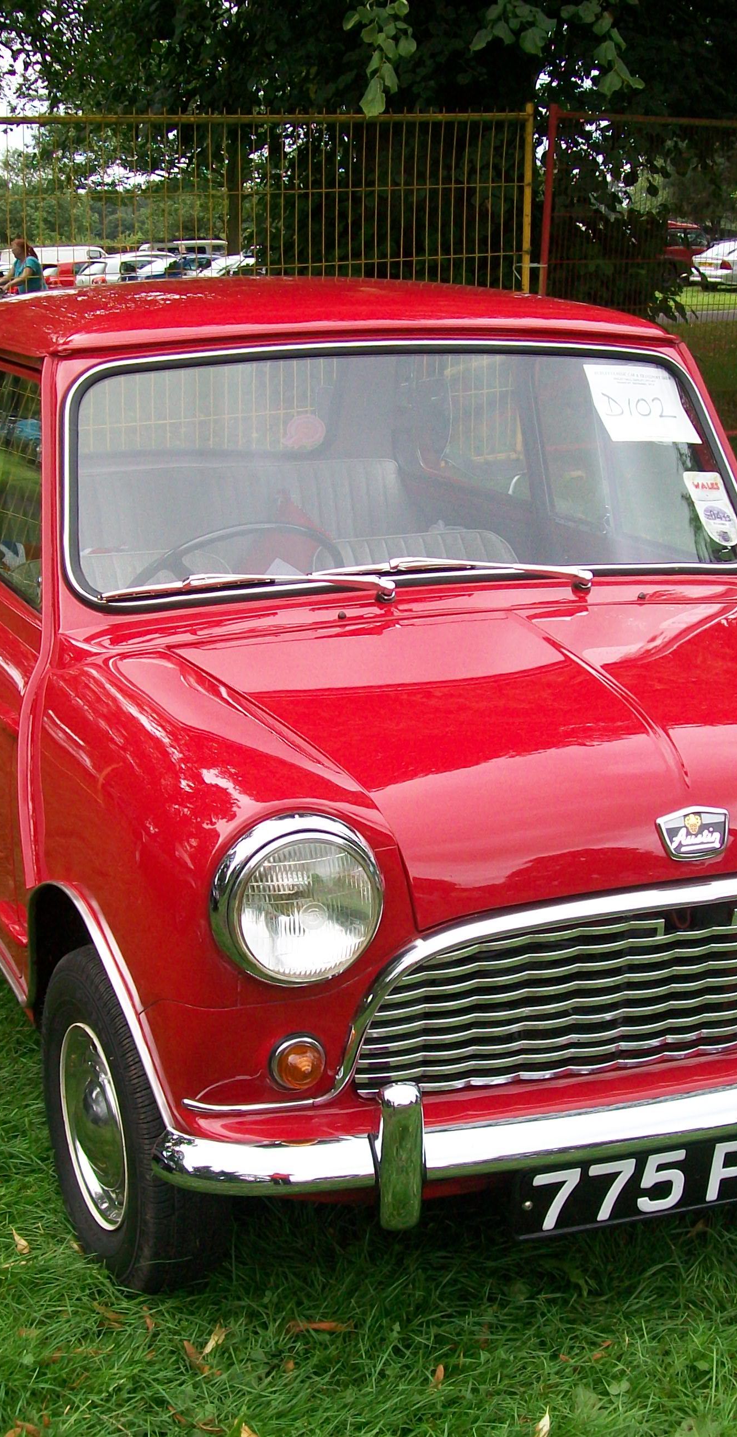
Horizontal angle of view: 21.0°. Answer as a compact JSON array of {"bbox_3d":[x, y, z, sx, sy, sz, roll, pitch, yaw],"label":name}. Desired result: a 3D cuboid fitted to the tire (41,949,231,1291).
[{"bbox_3d":[-0.338,0.561,2.820,0.140,0.490,0.490,-7,16,-25],"label":"tire"}]

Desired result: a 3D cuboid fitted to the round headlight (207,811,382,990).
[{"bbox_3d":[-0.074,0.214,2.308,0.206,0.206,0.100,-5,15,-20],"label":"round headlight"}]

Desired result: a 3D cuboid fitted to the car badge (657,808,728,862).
[{"bbox_3d":[0.399,0.140,2.453,0.098,0.071,0.015,-5,-15,-20],"label":"car badge"}]

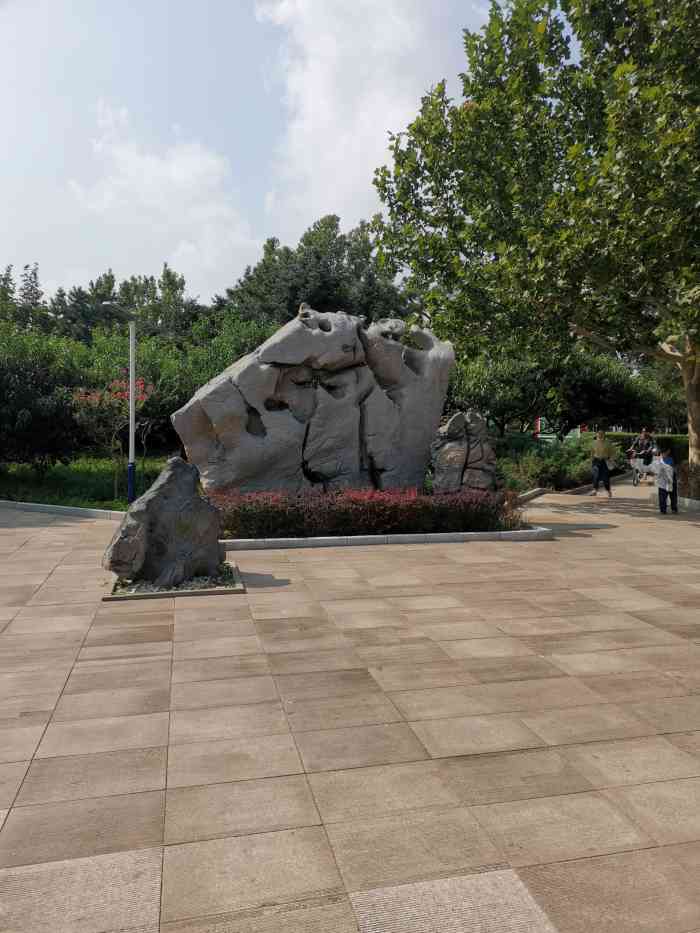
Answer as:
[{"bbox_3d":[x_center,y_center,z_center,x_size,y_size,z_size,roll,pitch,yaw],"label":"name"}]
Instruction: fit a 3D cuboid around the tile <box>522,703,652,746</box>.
[{"bbox_3d":[1.218,1.353,3.655,0.600,0.050,0.400,-1,4,-13],"label":"tile"}]

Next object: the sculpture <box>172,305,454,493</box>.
[{"bbox_3d":[-0.528,-0.781,10.433,4.150,3.100,1.300,-1,4,-13],"label":"sculpture"}]

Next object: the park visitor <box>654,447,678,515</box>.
[{"bbox_3d":[5.464,0.250,12.100,0.290,1.130,0.370,-3,5,-37],"label":"park visitor"}]

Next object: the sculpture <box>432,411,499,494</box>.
[{"bbox_3d":[1.779,-0.057,10.936,0.920,1.620,0.750,-1,4,-13],"label":"sculpture"}]

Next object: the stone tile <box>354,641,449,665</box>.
[{"bbox_3d":[0.359,1.307,4.795,0.607,0.040,0.406,0,4,-13],"label":"stone tile"}]

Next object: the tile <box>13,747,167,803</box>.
[{"bbox_3d":[-1.180,1.457,3.273,0.633,0.040,0.423,-1,4,-13],"label":"tile"}]

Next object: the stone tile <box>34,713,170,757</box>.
[{"bbox_3d":[-1.239,1.381,3.574,0.607,0.040,0.406,0,4,-13],"label":"stone tile"}]

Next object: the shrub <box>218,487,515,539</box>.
[{"bbox_3d":[0.157,0.584,9.952,4.267,0.600,1.250,-1,4,-13],"label":"shrub"}]

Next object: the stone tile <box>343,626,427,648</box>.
[{"bbox_3d":[0.263,1.240,5.068,0.600,0.050,0.400,-1,4,-13],"label":"stone tile"}]

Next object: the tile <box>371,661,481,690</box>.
[{"bbox_3d":[0.474,1.375,4.530,0.633,0.040,0.423,-1,4,-13],"label":"tile"}]

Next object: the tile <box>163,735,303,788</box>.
[{"bbox_3d":[-0.533,1.369,3.238,0.600,0.050,0.400,-1,4,-13],"label":"tile"}]

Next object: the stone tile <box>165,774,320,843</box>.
[{"bbox_3d":[-0.466,1.481,3.008,0.633,0.040,0.423,-1,4,-13],"label":"stone tile"}]

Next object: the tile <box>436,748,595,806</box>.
[{"bbox_3d":[0.739,1.427,3.205,0.607,0.040,0.406,0,4,-13],"label":"tile"}]

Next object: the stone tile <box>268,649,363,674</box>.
[{"bbox_3d":[-0.237,1.312,4.653,0.607,0.040,0.406,0,4,-13],"label":"stone tile"}]

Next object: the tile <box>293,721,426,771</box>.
[{"bbox_3d":[0.051,1.363,3.377,0.600,0.050,0.400,-1,4,-13],"label":"tile"}]

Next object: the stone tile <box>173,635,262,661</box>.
[{"bbox_3d":[-0.904,1.252,4.790,0.600,0.050,0.400,-1,4,-13],"label":"stone tile"}]

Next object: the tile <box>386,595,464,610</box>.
[{"bbox_3d":[0.701,1.245,6.318,0.633,0.040,0.423,-1,4,-13],"label":"tile"}]

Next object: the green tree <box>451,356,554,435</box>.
[{"bbox_3d":[4.012,-1.452,18.684,3.200,3.400,3.000,0,4,0],"label":"green tree"}]

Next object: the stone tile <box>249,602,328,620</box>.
[{"bbox_3d":[-0.518,1.225,5.868,0.614,0.030,0.415,-1,4,-13],"label":"stone tile"}]

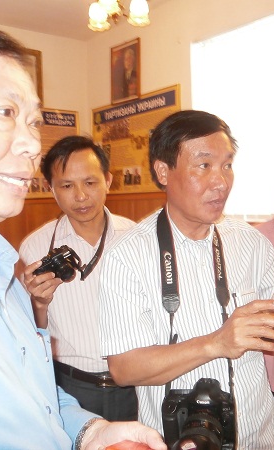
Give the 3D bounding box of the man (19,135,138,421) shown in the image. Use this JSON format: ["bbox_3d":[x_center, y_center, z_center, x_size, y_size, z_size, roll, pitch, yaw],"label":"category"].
[{"bbox_3d":[-0.120,0.560,1.360,0.490,1.660,0.360,-4,5,-15],"label":"man"}]

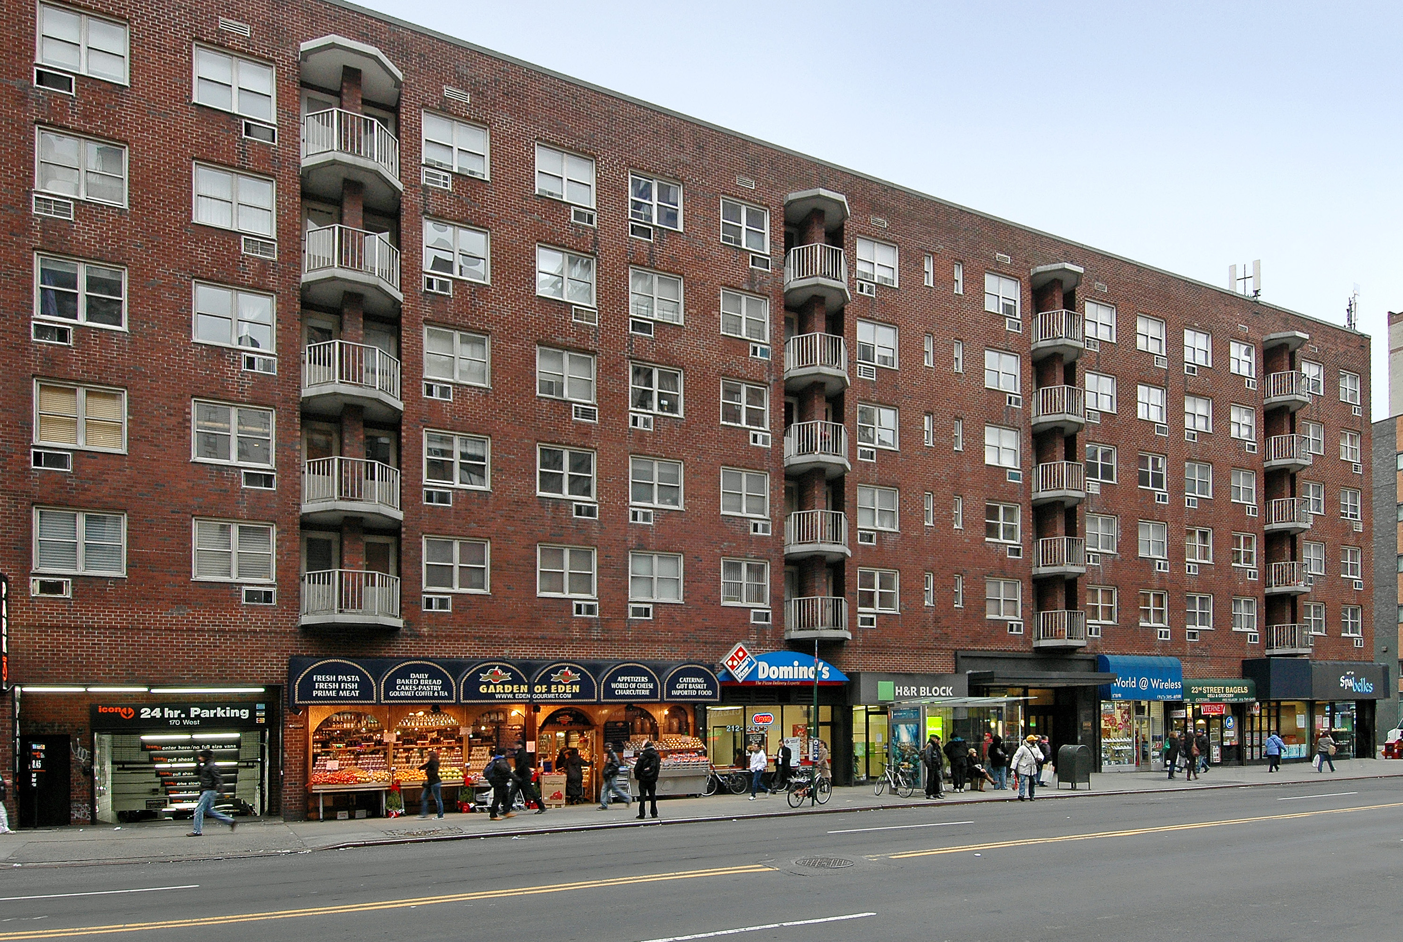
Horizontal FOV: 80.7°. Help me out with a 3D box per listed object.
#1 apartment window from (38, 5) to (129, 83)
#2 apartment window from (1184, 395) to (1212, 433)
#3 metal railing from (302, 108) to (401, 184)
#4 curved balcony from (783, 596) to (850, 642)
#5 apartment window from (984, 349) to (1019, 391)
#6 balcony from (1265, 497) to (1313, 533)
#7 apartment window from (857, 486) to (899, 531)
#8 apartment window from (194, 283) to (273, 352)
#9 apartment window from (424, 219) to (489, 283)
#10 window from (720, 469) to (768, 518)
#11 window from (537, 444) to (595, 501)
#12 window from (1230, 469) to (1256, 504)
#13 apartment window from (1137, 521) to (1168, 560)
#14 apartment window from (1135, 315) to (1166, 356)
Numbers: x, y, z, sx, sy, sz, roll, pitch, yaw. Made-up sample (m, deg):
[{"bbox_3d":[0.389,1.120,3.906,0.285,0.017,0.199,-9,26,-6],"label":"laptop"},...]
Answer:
[{"bbox_3d":[-13.334,-9.212,17.761,1.600,1.430,0.150,4,-5,-25],"label":"apartment window"},{"bbox_3d":[19.956,-2.291,33.188,1.600,1.430,0.150,4,-5,-25],"label":"apartment window"},{"bbox_3d":[-8.579,-8.074,20.263,2.193,1.094,0.720,1,-3,-25],"label":"metal railing"},{"bbox_3d":[3.780,4.581,25.567,2.200,1.257,1.100,2,-6,-25],"label":"curved balcony"},{"bbox_3d":[10.786,-3.602,29.691,1.660,1.410,0.150,4,-6,-25],"label":"apartment window"},{"bbox_3d":[26.038,2.064,36.545,2.300,1.280,1.300,3,-8,-26],"label":"balcony"},{"bbox_3d":[5.709,1.224,26.656,1.660,1.310,0.150,2,-6,-25],"label":"apartment window"},{"bbox_3d":[-10.769,-3.527,19.075,1.653,1.417,0.150,2,-6,-25],"label":"apartment window"},{"bbox_3d":[-6.269,-5.617,21.217,1.668,1.370,0.150,2,-6,-25],"label":"apartment window"},{"bbox_3d":[1.295,0.686,24.576,1.660,1.310,0.150,2,-6,-25],"label":"window"},{"bbox_3d":[-3.719,0.046,22.650,1.660,1.410,0.150,4,-6,-25],"label":"window"},{"bbox_3d":[23.236,0.665,35.411,1.660,1.410,0.150,4,-6,-25],"label":"window"},{"bbox_3d":[17.697,2.709,32.341,1.650,1.370,0.150,2,-6,-25],"label":"apartment window"},{"bbox_3d":[17.554,-5.306,32.238,1.660,1.310,0.150,2,-6,-25],"label":"apartment window"}]

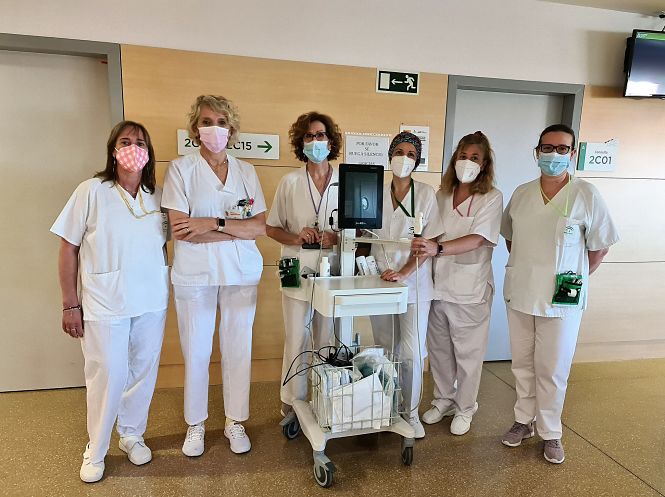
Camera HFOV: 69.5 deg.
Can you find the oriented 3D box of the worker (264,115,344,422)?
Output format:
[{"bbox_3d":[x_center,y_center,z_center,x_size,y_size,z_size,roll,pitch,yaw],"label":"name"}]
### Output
[{"bbox_3d":[-0.154,0.133,2.696,0.425,1.753,0.380,0,9,-10],"label":"worker"}]

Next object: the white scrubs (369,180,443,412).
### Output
[{"bbox_3d":[0.365,0.284,2.596,0.402,1.282,0.340,4,9,15],"label":"white scrubs"}]

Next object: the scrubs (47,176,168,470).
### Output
[{"bbox_3d":[-1.026,0.350,2.260,0.562,1.343,0.360,-1,10,-20],"label":"scrubs"}]

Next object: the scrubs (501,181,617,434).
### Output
[{"bbox_3d":[1.141,0.325,2.497,0.596,1.372,0.360,5,10,18],"label":"scrubs"}]

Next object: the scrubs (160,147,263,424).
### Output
[{"bbox_3d":[-0.597,0.224,2.409,0.508,1.395,0.320,0,9,-10],"label":"scrubs"}]

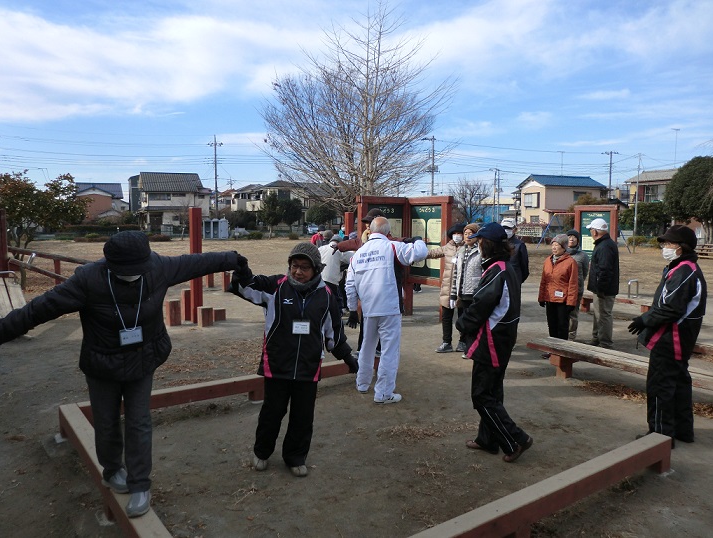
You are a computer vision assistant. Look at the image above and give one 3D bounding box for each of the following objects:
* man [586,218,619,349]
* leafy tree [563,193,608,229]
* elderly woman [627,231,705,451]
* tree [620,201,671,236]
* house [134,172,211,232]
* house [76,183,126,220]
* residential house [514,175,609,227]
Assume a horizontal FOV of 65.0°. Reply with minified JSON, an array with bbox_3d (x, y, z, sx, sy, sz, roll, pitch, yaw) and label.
[{"bbox_3d":[3.227,0.177,7.274,0.380,1.670,0.500,3,5,37],"label":"man"},{"bbox_3d":[20.063,-4.512,49.000,4.100,4.200,3.600,2,5,22],"label":"leafy tree"},{"bbox_3d":[2.223,0.472,3.976,0.480,1.570,0.500,0,4,0],"label":"elderly woman"},{"bbox_3d":[24.202,-4.034,47.000,4.400,3.500,3.800,2,5,27],"label":"tree"},{"bbox_3d":[-23.739,-8.390,72.554,9.000,7.900,7.800,-2,5,-22],"label":"house"},{"bbox_3d":[-41.583,-9.832,90.497,8.500,7.800,8.000,-1,5,-17],"label":"house"},{"bbox_3d":[22.299,-6.640,61.787,8.300,7.200,5.600,-2,5,-21],"label":"residential house"}]

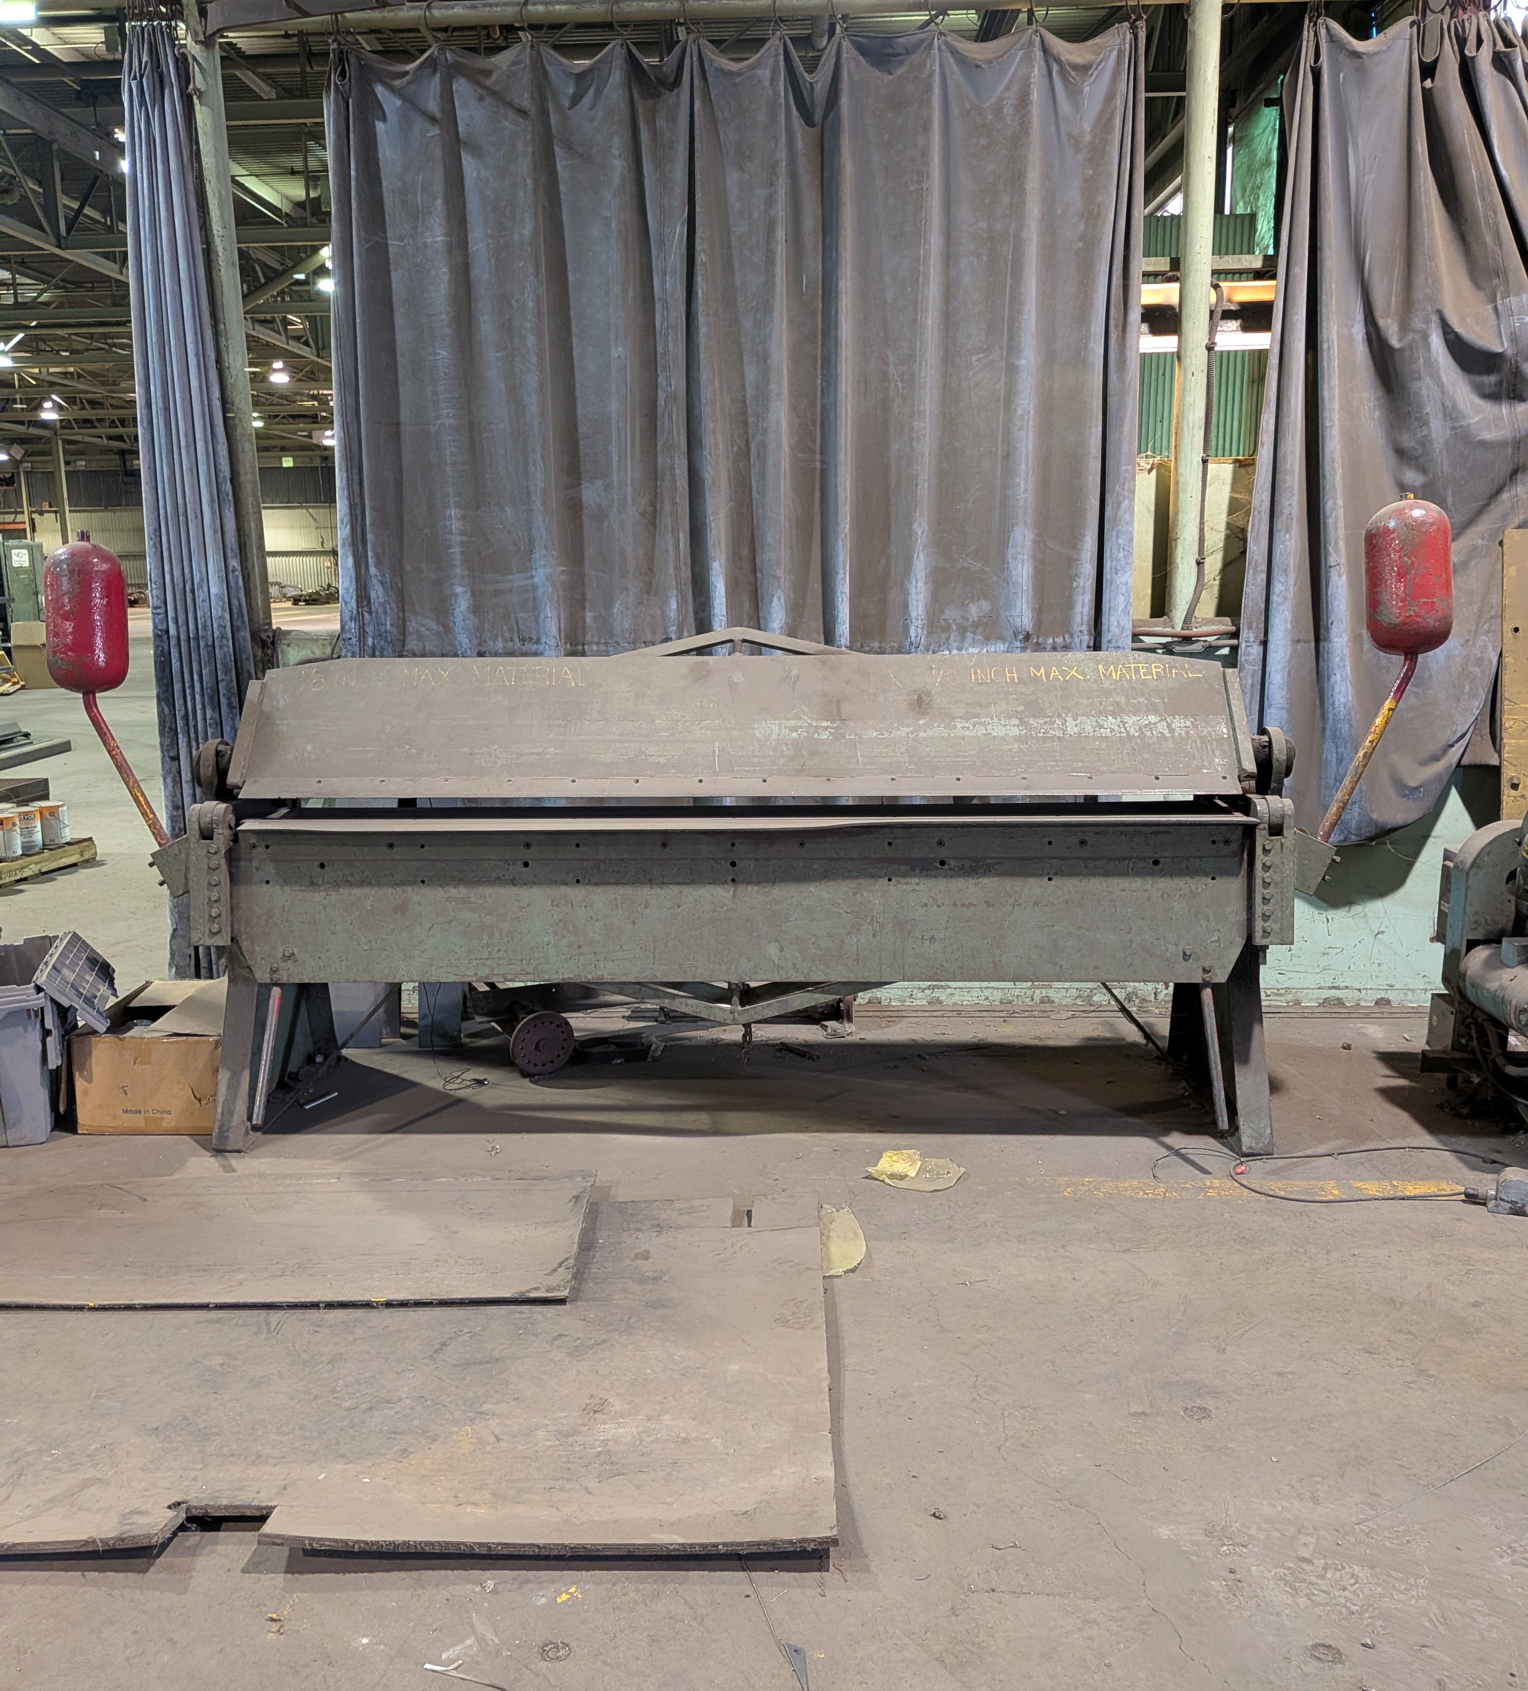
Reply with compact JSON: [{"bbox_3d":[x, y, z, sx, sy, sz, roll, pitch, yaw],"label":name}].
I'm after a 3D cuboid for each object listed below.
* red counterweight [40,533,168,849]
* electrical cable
[{"bbox_3d":[-1.635,-0.385,3.536,0.330,0.785,0.230,0,12,4],"label":"red counterweight"},{"bbox_3d":[1.316,0.763,3.315,0.780,0.020,0.310,0,12,4],"label":"electrical cable"}]

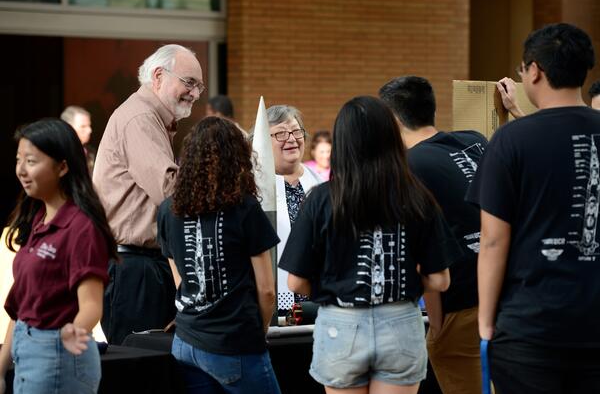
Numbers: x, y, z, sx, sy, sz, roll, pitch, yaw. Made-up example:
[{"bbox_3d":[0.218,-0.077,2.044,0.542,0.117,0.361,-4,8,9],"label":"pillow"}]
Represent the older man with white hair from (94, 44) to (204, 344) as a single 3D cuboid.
[{"bbox_3d":[-0.520,0.370,6.950,0.480,1.790,0.520,0,1,15],"label":"older man with white hair"}]

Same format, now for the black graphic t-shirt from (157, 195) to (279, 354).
[{"bbox_3d":[-0.292,0.257,7.000,0.430,0.580,0.290,0,1,21],"label":"black graphic t-shirt"}]

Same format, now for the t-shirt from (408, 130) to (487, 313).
[{"bbox_3d":[0.508,0.079,6.750,0.480,0.640,0.330,-1,1,-37],"label":"t-shirt"}]

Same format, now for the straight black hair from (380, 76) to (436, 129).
[{"bbox_3d":[0.363,-0.319,6.750,0.170,0.190,0.210,-1,-10,-43],"label":"straight black hair"}]

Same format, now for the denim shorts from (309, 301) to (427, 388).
[{"bbox_3d":[0.214,0.465,6.350,0.370,0.280,0.270,0,1,-7],"label":"denim shorts"}]

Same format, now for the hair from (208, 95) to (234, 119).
[{"bbox_3d":[-0.502,-0.573,12.800,0.190,0.170,0.160,0,1,22],"label":"hair"}]

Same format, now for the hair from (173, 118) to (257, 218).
[{"bbox_3d":[-0.299,-0.103,7.000,0.270,0.350,0.260,0,1,7],"label":"hair"}]

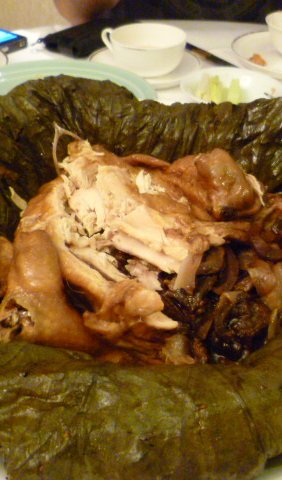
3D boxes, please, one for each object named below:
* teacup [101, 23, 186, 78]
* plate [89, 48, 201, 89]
[{"bbox_3d":[0.003,-0.236,0.659,0.108,0.048,0.096,1,40,0],"label":"teacup"},{"bbox_3d":[0.005,-0.223,0.675,0.146,0.020,0.146,1,40,-1],"label":"plate"}]

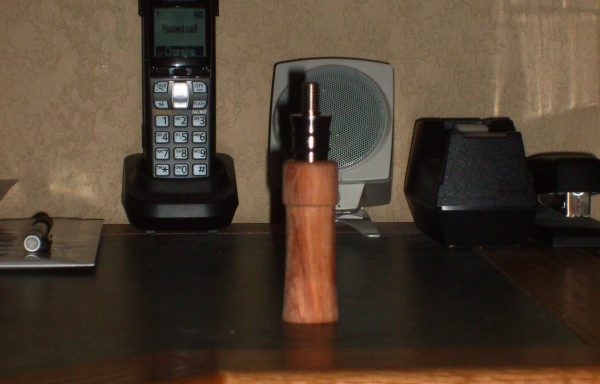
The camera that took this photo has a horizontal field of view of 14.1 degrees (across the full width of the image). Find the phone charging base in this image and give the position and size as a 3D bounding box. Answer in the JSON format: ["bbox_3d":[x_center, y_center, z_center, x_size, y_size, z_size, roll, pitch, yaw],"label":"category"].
[{"bbox_3d":[-0.079,0.001,1.593,0.075,0.048,0.070,0,5,-6],"label":"phone charging base"}]

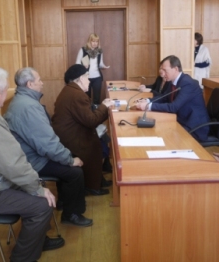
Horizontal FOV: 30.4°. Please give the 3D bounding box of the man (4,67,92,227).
[{"bbox_3d":[-0.497,0.112,3.392,0.710,1.300,0.530,-2,12,0],"label":"man"}]

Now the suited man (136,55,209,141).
[{"bbox_3d":[0.647,-0.106,4.190,0.730,1.340,0.520,-2,12,0],"label":"suited man"}]

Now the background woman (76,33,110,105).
[{"bbox_3d":[-0.241,-0.772,6.733,0.520,1.650,0.420,-6,13,-20],"label":"background woman"}]

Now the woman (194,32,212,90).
[{"bbox_3d":[1.606,-0.909,7.175,0.420,1.640,0.460,-7,13,-24],"label":"woman"}]

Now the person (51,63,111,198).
[{"bbox_3d":[-0.271,-0.016,4.000,0.620,1.290,0.500,-3,12,-6],"label":"person"}]

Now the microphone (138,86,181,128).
[{"bbox_3d":[0.424,-0.210,3.503,0.390,0.335,0.150,-2,12,0],"label":"microphone"}]

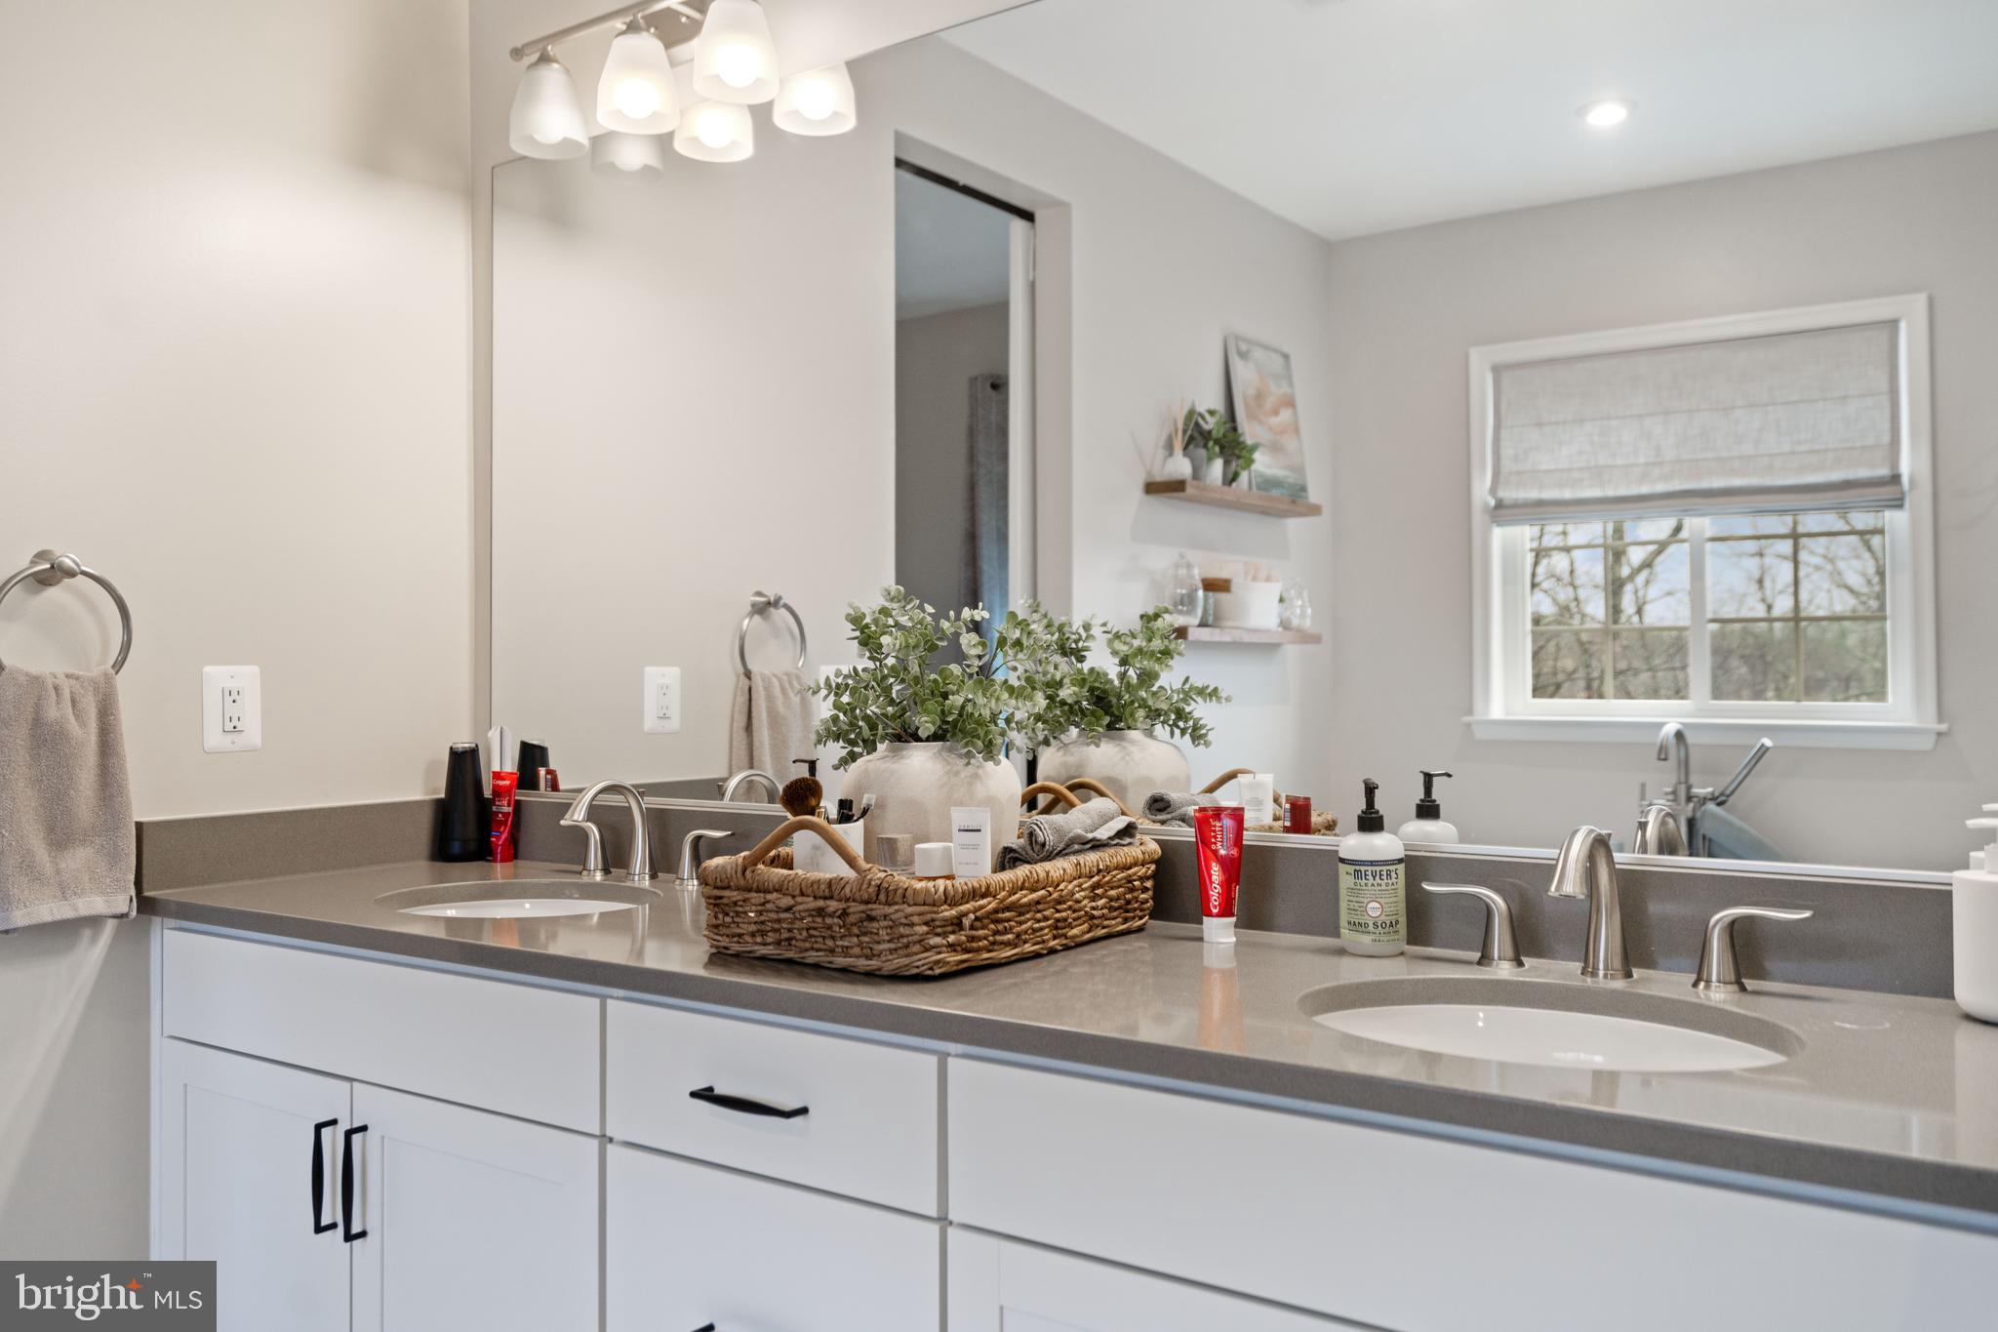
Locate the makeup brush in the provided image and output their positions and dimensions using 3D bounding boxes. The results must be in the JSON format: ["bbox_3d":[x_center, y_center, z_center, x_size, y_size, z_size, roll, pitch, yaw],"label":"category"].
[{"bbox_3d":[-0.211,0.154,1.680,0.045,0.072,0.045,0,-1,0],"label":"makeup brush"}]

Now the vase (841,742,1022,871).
[{"bbox_3d":[-0.080,0.198,1.858,0.214,0.208,0.214,0,0,0],"label":"vase"}]

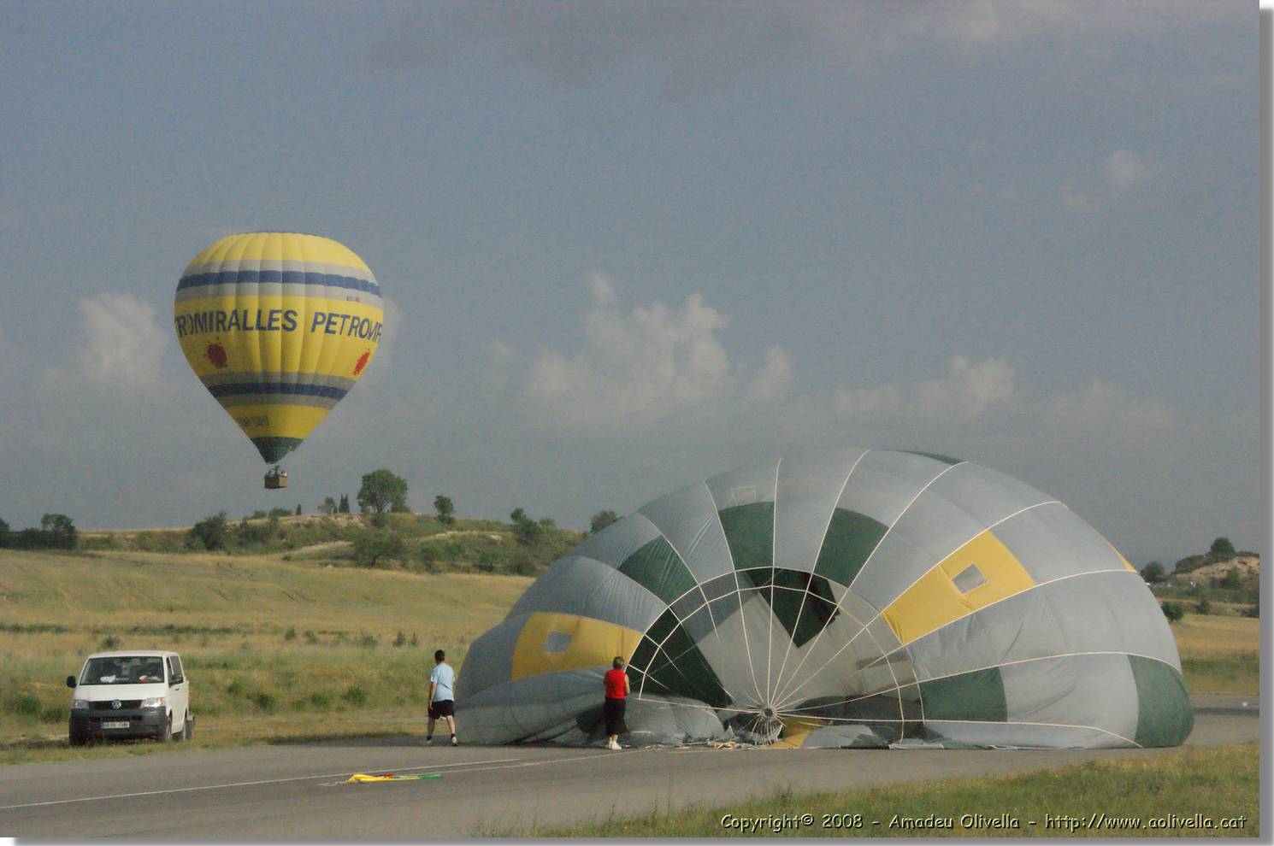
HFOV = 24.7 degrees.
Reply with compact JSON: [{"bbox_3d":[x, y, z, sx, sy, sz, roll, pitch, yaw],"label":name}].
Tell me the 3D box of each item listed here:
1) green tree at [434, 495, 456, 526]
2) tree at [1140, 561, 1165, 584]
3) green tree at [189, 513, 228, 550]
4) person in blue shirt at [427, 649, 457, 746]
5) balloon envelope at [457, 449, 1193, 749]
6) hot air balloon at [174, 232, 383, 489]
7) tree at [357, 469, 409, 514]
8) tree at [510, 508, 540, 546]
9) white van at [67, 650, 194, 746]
[{"bbox_3d":[-29.828,13.476,450.000,3.410,4.810,3.240,0,-4,0],"label":"green tree"},{"bbox_3d":[99.327,28.749,560.000,4.830,4.440,4.590,0,-4,0],"label":"tree"},{"bbox_3d":[-57.526,14.572,390.000,5.510,5.380,5.240,0,-4,0],"label":"green tree"},{"bbox_3d":[-3.554,4.997,52.800,0.520,1.750,0.650,2,-5,-30],"label":"person in blue shirt"},{"bbox_3d":[3.770,3.329,57.000,13.800,5.600,11.500,0,-4,5],"label":"balloon envelope"},{"bbox_3d":[-29.360,-5.107,238.000,17.100,20.800,17.100,0,-4,0],"label":"hot air balloon"},{"bbox_3d":[-39.373,10.681,450.000,7.910,6.990,7.520,0,-4,0],"label":"tree"},{"bbox_3d":[-16.179,15.041,420.000,4.200,5.650,3.990,0,-4,0],"label":"tree"},{"bbox_3d":[-10.190,5.525,58.600,1.950,1.950,4.900,0,-4,-4],"label":"white van"}]

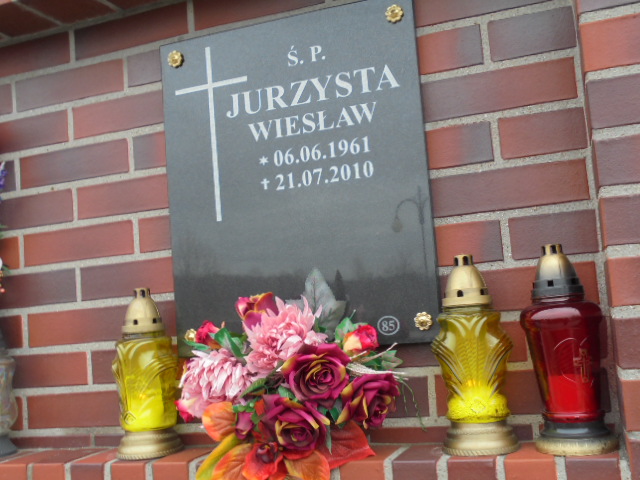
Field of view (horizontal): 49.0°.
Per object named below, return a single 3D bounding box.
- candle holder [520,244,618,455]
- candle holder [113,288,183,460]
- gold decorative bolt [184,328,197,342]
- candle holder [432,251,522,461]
[{"bbox_3d":[0.341,0.145,0.973,0.110,0.277,0.110,-5,-5,0],"label":"candle holder"},{"bbox_3d":[-0.295,0.221,1.195,0.112,0.275,0.111,-8,-6,31],"label":"candle holder"},{"bbox_3d":[-0.214,0.162,1.178,0.028,0.028,0.012,-7,-6,19],"label":"gold decorative bolt"},{"bbox_3d":[0.219,0.161,1.020,0.114,0.275,0.111,-6,-5,11],"label":"candle holder"}]

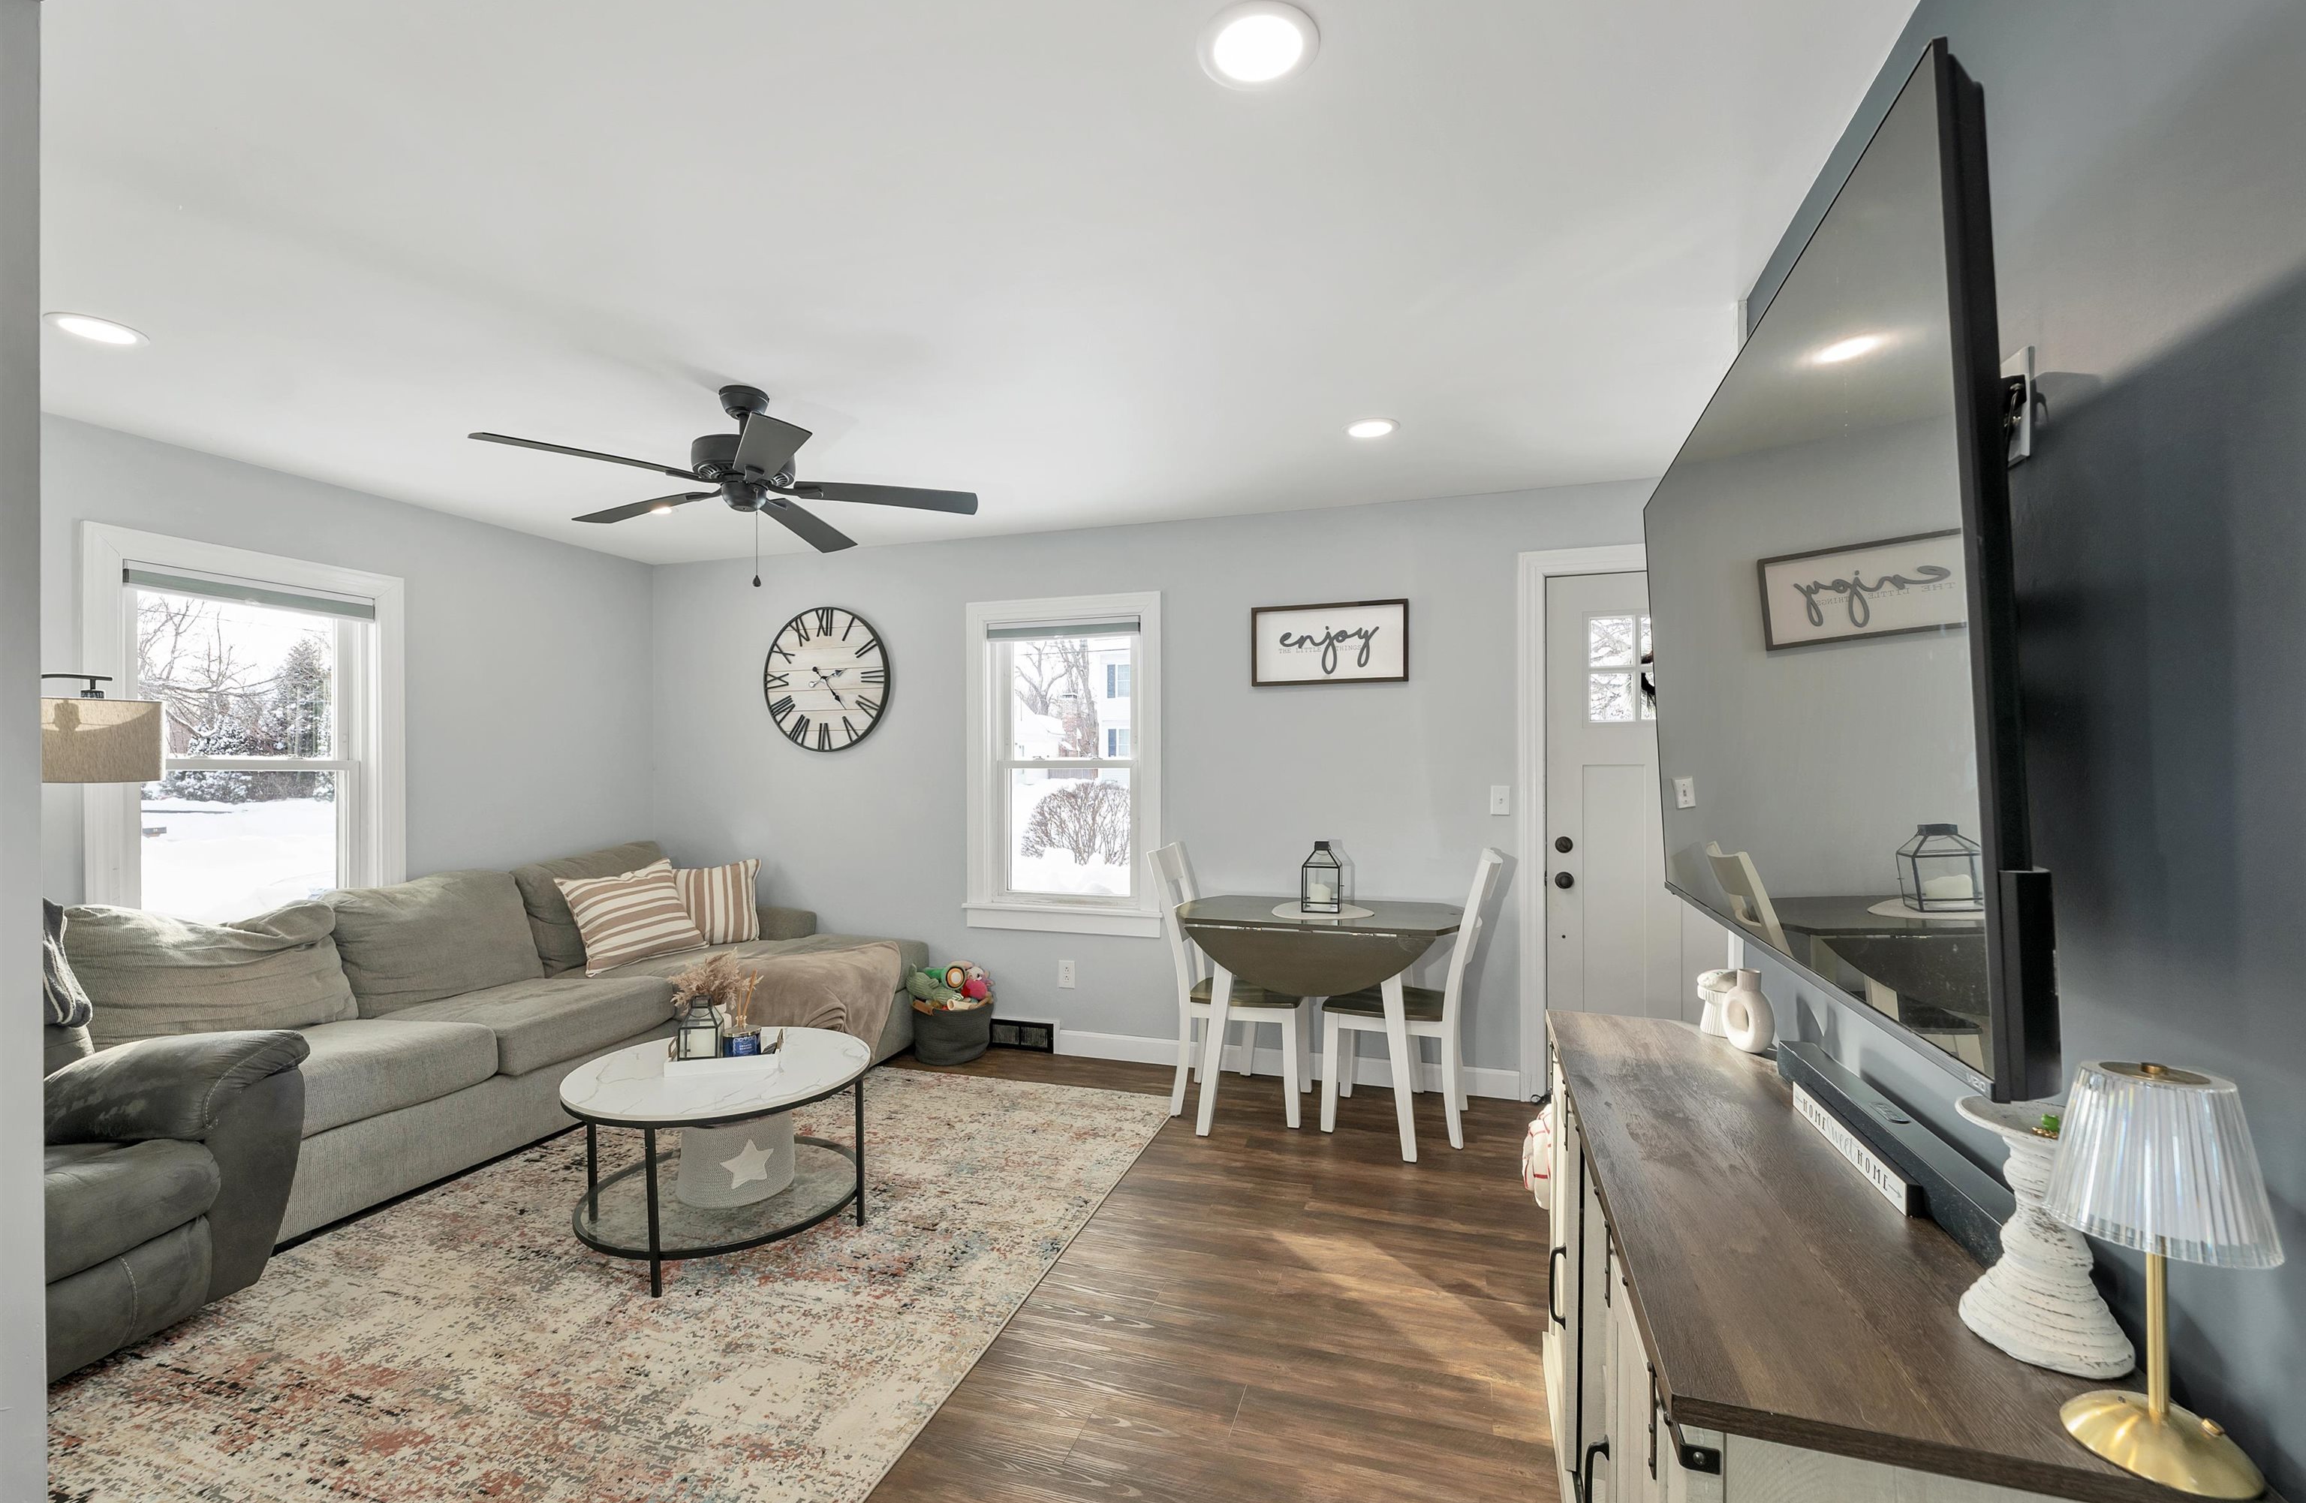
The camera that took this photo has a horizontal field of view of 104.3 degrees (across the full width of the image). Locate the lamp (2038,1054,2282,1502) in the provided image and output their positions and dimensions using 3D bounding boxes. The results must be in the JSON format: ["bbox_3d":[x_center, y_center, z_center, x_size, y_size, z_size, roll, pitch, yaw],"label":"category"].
[{"bbox_3d":[0.866,0.436,0.777,0.137,0.328,0.137,0,-1,19],"label":"lamp"}]

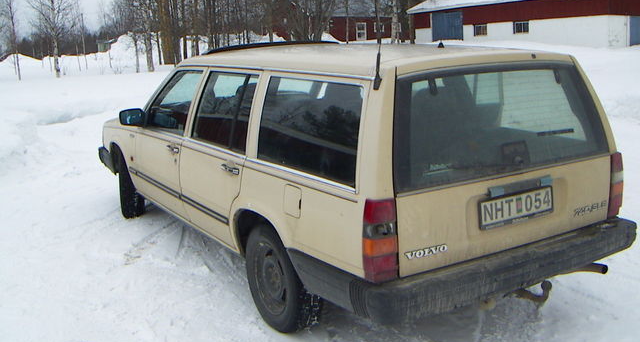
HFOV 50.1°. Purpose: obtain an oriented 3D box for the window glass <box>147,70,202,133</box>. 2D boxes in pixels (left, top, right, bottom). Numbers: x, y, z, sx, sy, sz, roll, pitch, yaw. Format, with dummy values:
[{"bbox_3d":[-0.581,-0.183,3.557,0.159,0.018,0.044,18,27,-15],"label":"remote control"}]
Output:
[{"bbox_3d":[-1.083,-0.518,5.038,0.045,0.455,0.890,9,5,-33],"label":"window glass"}]

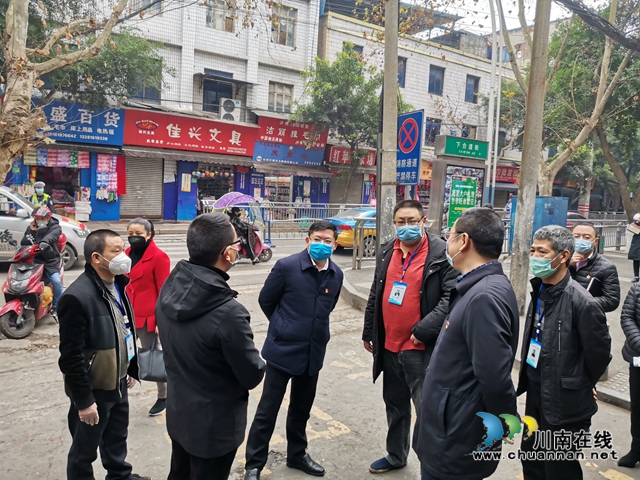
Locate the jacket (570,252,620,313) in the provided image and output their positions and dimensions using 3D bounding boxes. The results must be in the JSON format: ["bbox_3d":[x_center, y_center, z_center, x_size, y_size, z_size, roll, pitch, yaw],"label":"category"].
[{"bbox_3d":[2.299,0.439,4.100,0.560,0.680,0.360,7,6,45],"label":"jacket"}]

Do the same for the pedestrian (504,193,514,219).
[{"bbox_3d":[7.042,-0.905,17.863,0.500,1.650,0.340,5,5,30],"label":"pedestrian"}]

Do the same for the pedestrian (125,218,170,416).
[{"bbox_3d":[-1.417,0.606,3.860,0.460,1.600,0.320,4,6,14],"label":"pedestrian"}]

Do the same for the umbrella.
[{"bbox_3d":[-2.216,-1.061,12.911,1.250,0.440,0.750,0,5,-30],"label":"umbrella"}]

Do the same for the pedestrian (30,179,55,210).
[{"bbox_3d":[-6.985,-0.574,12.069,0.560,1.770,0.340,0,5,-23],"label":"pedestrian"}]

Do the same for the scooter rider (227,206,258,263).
[{"bbox_3d":[-1.973,-0.116,12.400,0.700,1.460,0.480,0,6,-26],"label":"scooter rider"}]

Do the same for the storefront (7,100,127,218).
[{"bbox_3d":[-9.763,-3.025,18.721,3.920,4.460,1.200,-1,7,-32],"label":"storefront"}]

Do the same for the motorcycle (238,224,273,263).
[{"bbox_3d":[-2.009,0.080,13.061,1.680,1.080,0.650,0,5,-30],"label":"motorcycle"}]

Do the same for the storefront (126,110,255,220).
[{"bbox_3d":[-5.610,-3.067,21.291,5.850,4.500,1.200,-1,7,-32],"label":"storefront"}]

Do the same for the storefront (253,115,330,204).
[{"bbox_3d":[-1.319,-3.414,23.908,4.220,5.000,1.200,-1,7,-32],"label":"storefront"}]

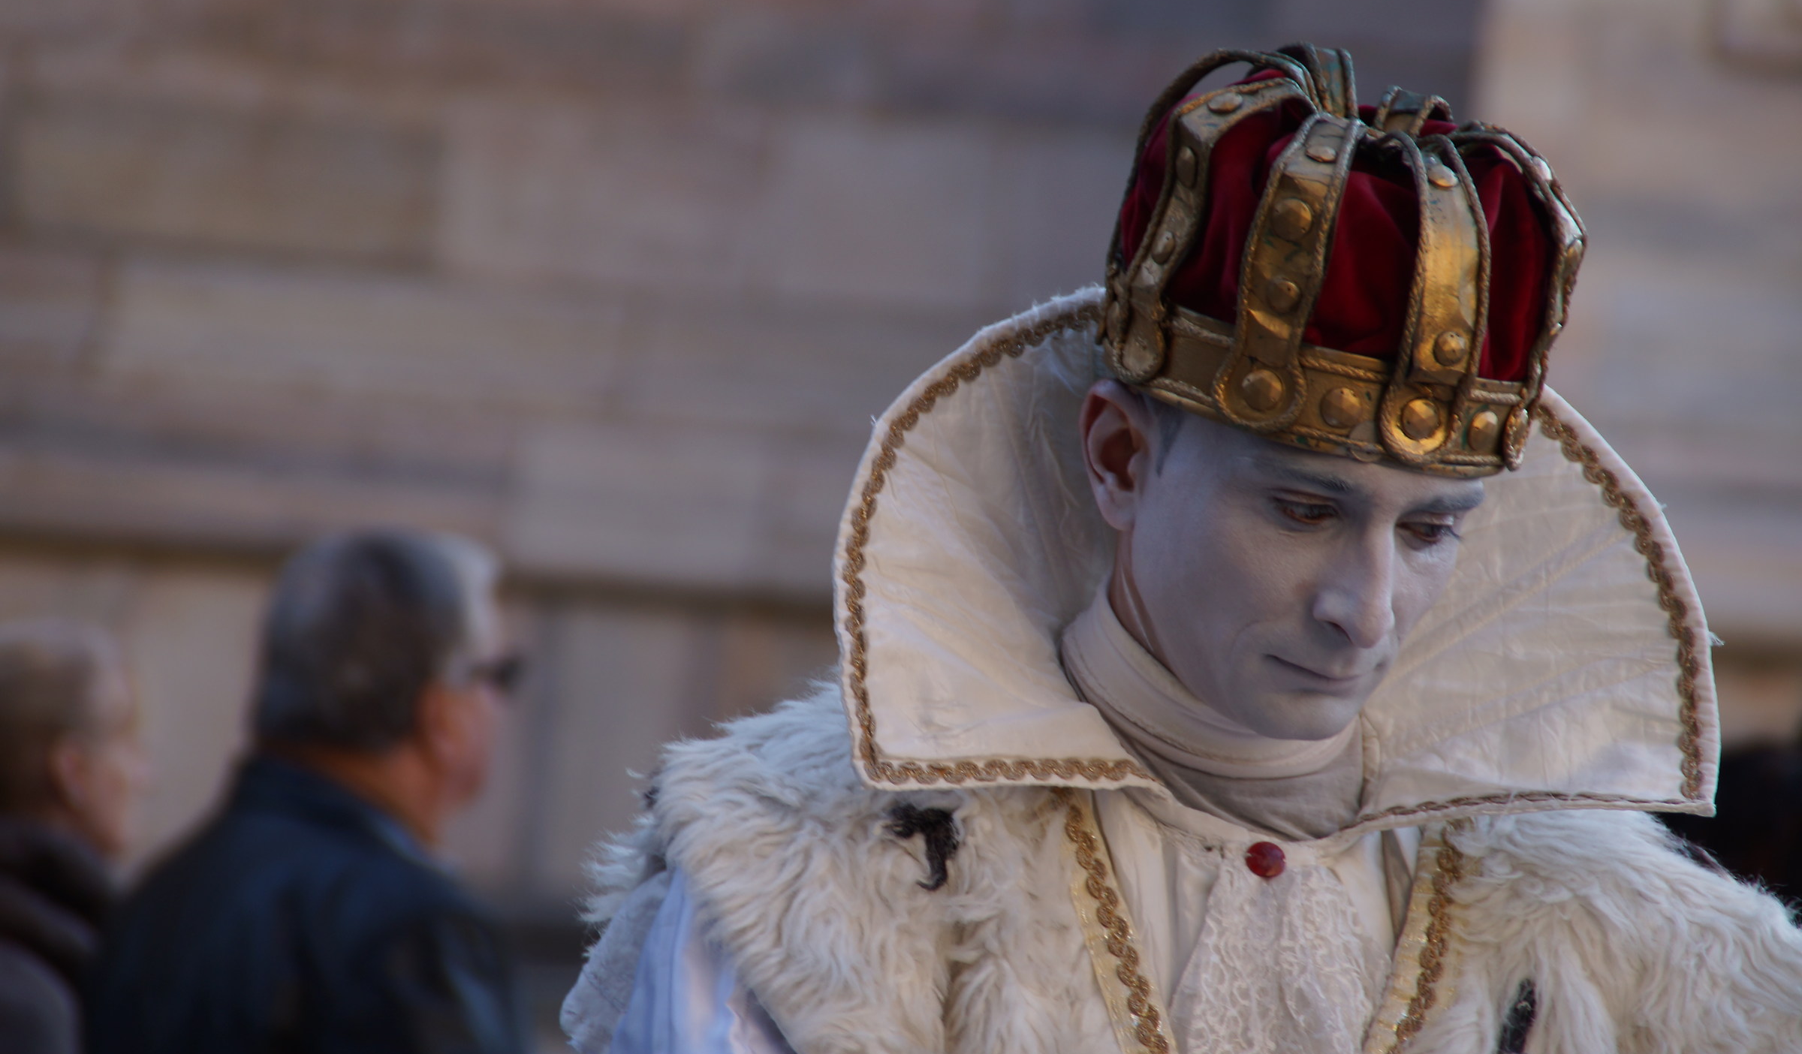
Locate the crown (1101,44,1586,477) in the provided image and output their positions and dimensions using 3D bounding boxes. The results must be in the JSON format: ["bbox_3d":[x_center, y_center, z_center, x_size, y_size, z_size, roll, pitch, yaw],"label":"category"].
[{"bbox_3d":[0.196,-0.121,6.580,0.198,0.148,0.212,11,12,-2],"label":"crown"}]

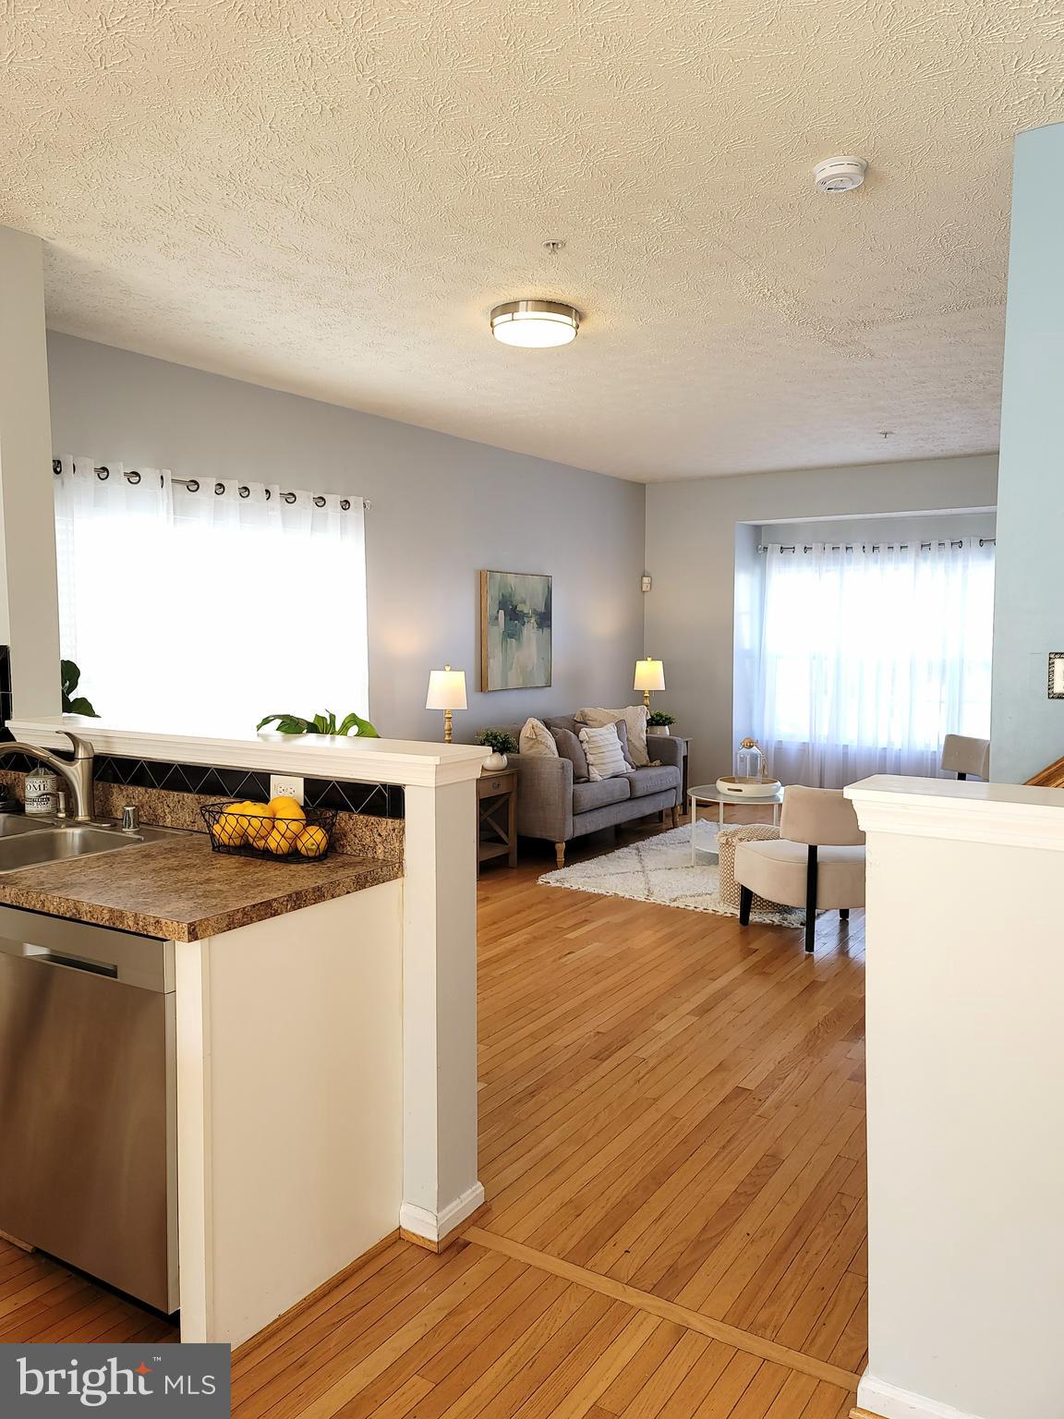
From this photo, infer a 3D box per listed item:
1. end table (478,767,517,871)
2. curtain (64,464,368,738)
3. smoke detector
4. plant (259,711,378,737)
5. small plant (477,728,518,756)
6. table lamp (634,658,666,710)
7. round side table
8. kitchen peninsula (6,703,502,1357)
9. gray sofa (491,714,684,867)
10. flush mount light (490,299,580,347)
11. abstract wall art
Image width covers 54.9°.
[{"bbox_3d":[-0.391,0.691,6.388,0.480,0.620,0.480,3,5,33],"label":"end table"},{"bbox_3d":[-1.466,-0.038,5.060,0.120,2.140,2.000,3,5,33],"label":"curtain"},{"bbox_3d":[0.839,-1.452,2.791,0.138,0.042,0.138,0,4,0],"label":"smoke detector"},{"bbox_3d":[-0.648,0.197,3.169,0.450,0.420,0.400,3,5,33],"label":"plant"},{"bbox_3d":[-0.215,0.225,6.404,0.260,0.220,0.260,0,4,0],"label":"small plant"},{"bbox_3d":[0.943,-0.090,8.233,0.255,0.655,0.255,3,5,33],"label":"table lamp"},{"bbox_3d":[1.370,0.753,6.467,0.770,0.465,0.770,0,4,0],"label":"round side table"},{"bbox_3d":[-1.037,0.683,2.731,1.770,1.200,0.820,3,5,33],"label":"kitchen peninsula"},{"bbox_3d":[0.355,0.504,7.292,0.790,0.850,1.750,3,5,33],"label":"gray sofa"},{"bbox_3d":[0.010,-1.530,4.089,0.355,0.086,0.355,0,4,0],"label":"flush mount light"},{"bbox_3d":[-0.094,-0.547,7.212,0.055,0.810,0.800,3,5,33],"label":"abstract wall art"}]

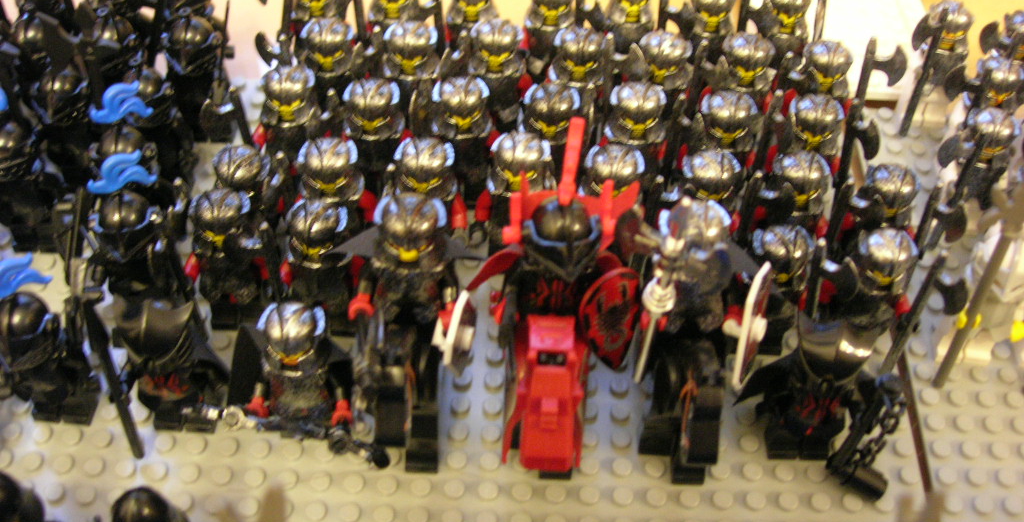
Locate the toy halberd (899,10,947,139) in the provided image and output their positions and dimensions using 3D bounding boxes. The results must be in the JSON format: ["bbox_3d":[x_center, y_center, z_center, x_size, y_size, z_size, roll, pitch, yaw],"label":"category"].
[{"bbox_3d":[0.121,-0.054,0.337,0.004,0.048,0.012,32,55,27],"label":"toy halberd"}]

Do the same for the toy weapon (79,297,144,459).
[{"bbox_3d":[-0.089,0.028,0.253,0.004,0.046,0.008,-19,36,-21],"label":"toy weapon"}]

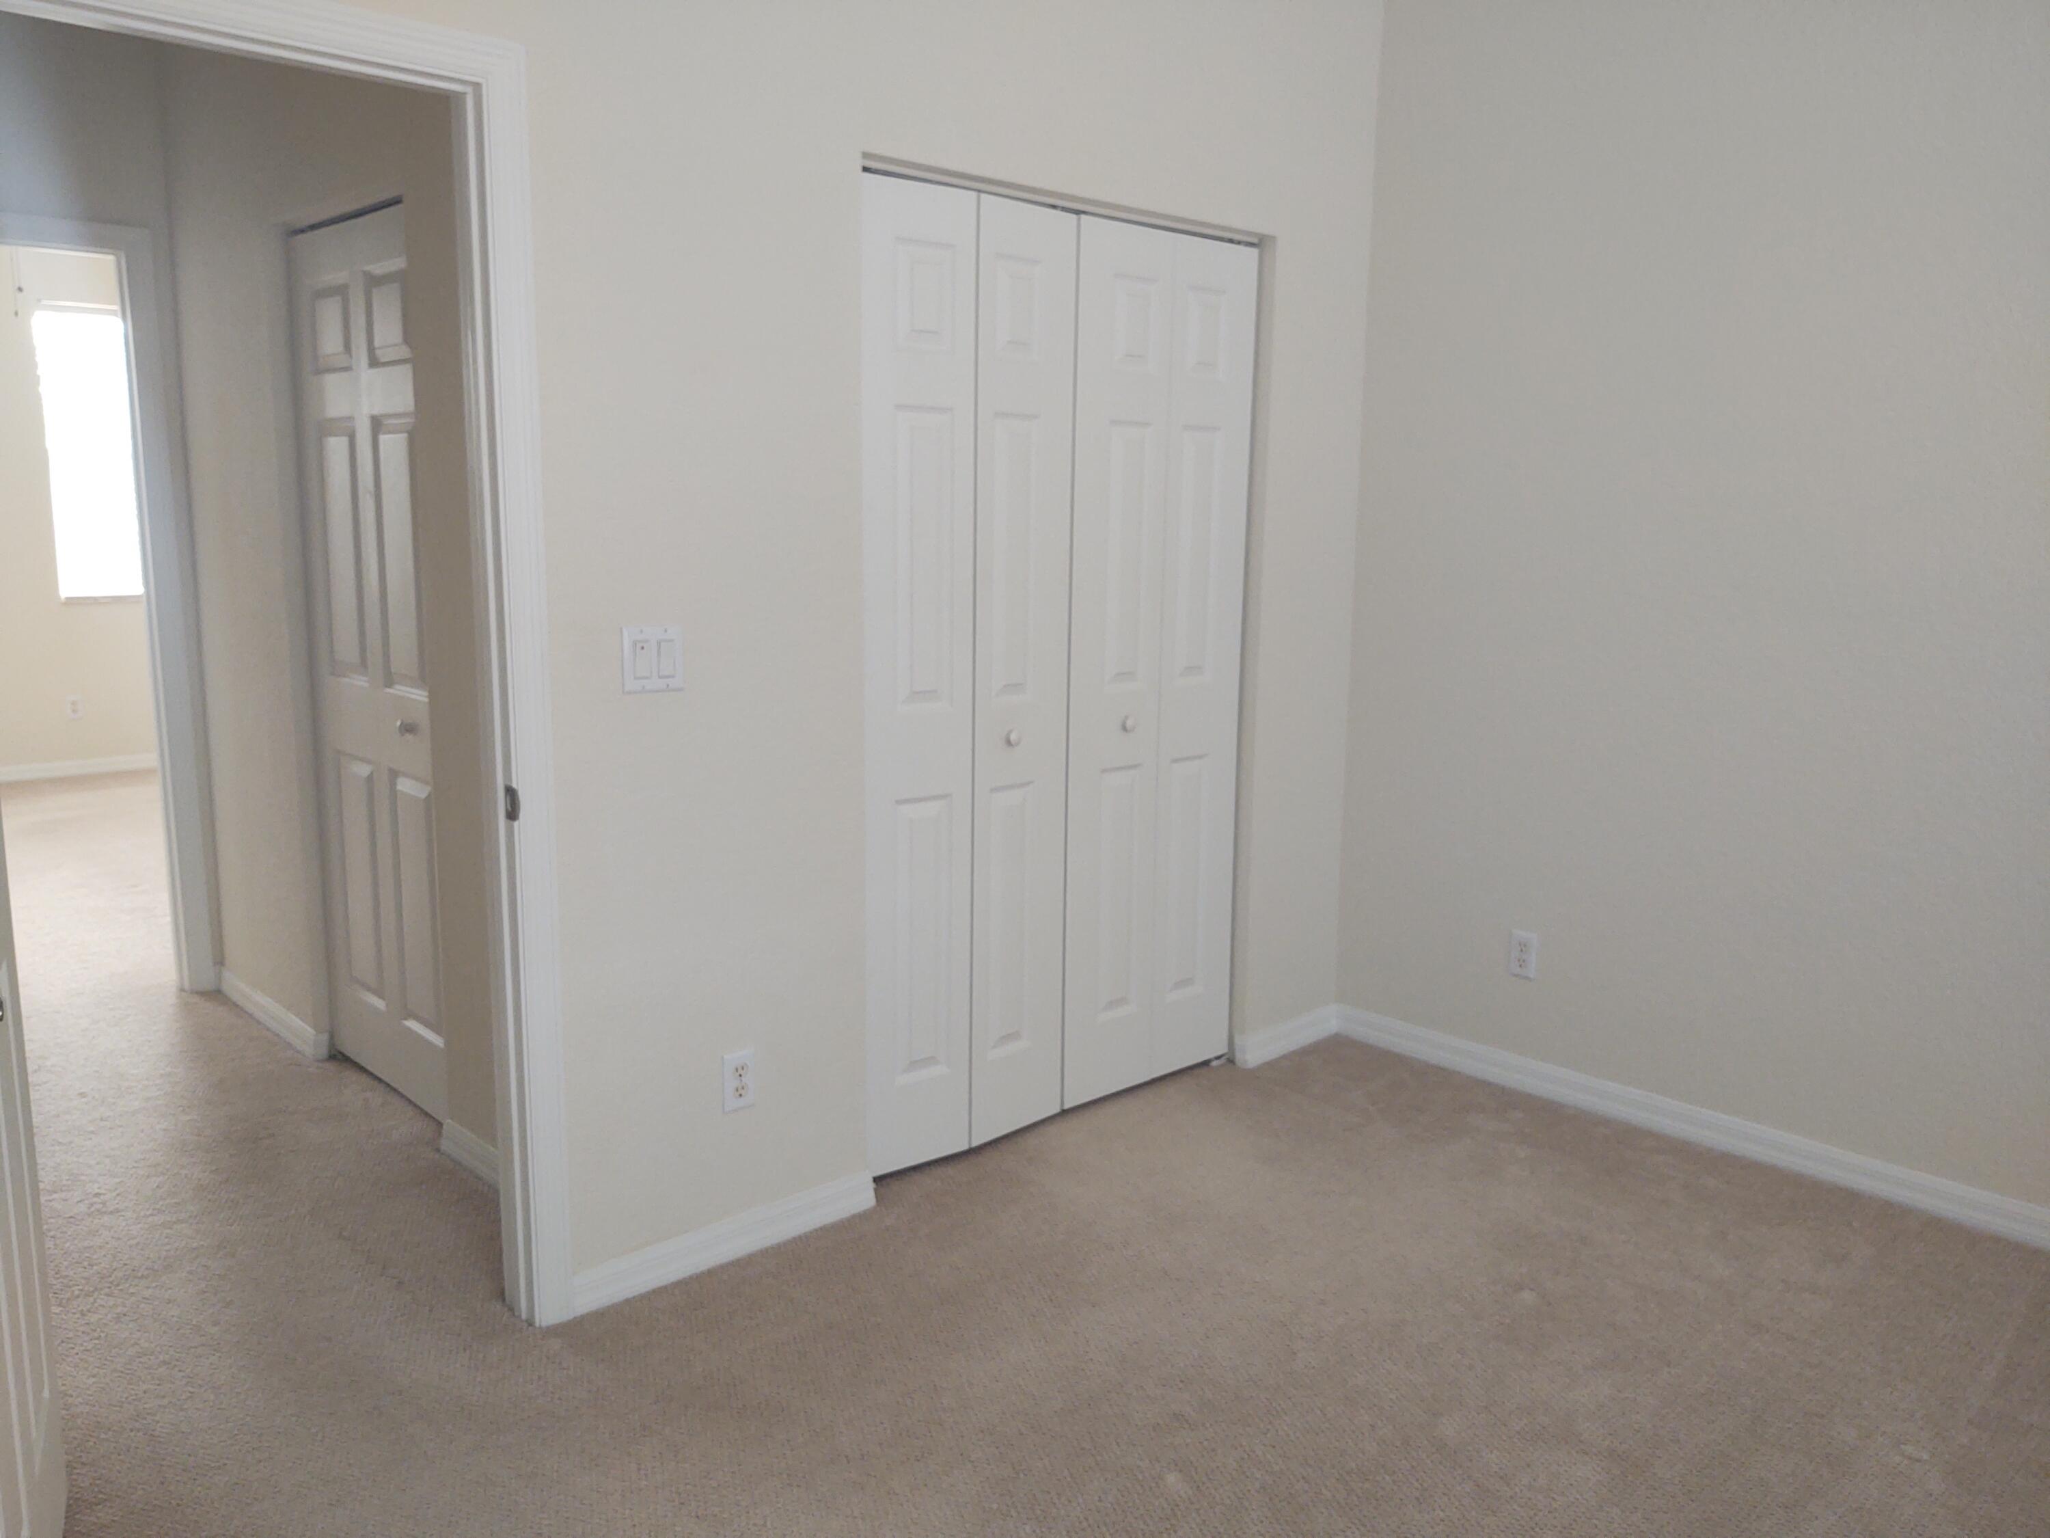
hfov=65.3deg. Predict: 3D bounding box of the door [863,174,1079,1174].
[{"bbox_3d":[-0.126,-0.156,3.353,0.610,2.000,0.057,-8,13,-43],"label":"door"}]

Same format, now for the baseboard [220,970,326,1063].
[{"bbox_3d":[-2.066,0.648,4.343,0.015,0.080,0.780,-8,13,-43],"label":"baseboard"}]

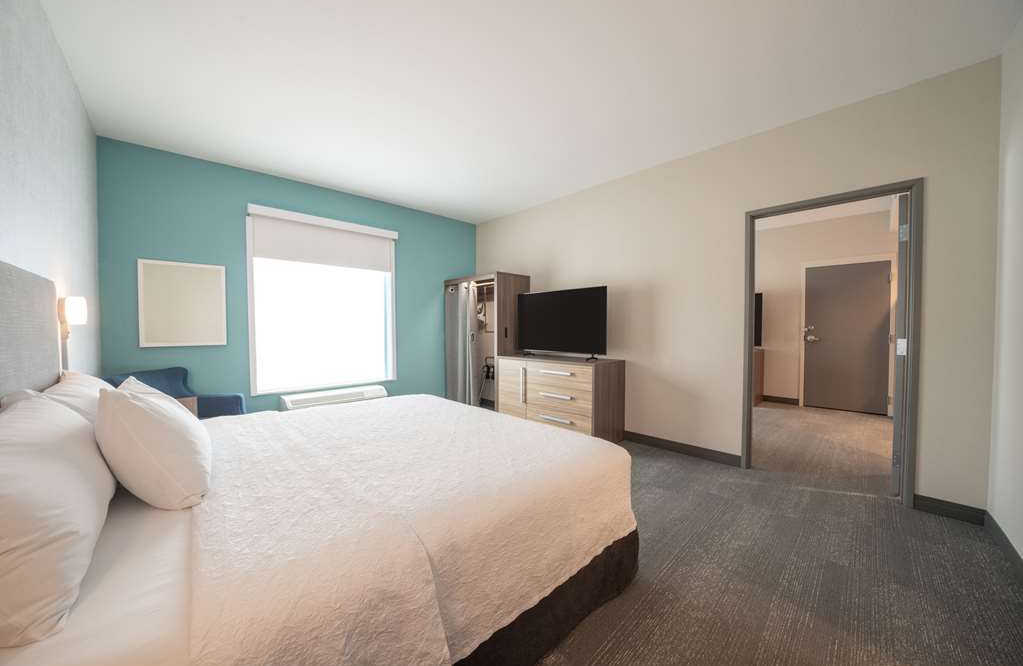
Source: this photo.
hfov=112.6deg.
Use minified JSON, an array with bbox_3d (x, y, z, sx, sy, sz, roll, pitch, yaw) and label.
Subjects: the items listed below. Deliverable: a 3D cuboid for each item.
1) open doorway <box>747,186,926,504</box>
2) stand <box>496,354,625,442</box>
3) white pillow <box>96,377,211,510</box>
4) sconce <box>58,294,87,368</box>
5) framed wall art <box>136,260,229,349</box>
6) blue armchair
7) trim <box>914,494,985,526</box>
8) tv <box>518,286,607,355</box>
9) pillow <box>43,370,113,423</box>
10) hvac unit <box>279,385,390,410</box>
[{"bbox_3d":[2.431,0.077,2.680,1.000,2.210,0.160,1,2,44],"label":"open doorway"},{"bbox_3d":[0.550,0.730,3.968,1.320,0.865,0.640,1,2,44],"label":"stand"},{"bbox_3d":[-1.402,0.396,1.354,0.540,0.500,0.220,1,30,45],"label":"white pillow"},{"bbox_3d":[-2.489,0.003,1.942,0.120,0.410,0.120,-1,2,-45],"label":"sconce"},{"bbox_3d":[-3.130,-0.273,3.272,0.610,0.800,0.035,-1,2,-40],"label":"framed wall art"},{"bbox_3d":[-2.810,0.751,2.880,0.720,0.860,0.750,0,1,-8],"label":"blue armchair"},{"bbox_3d":[2.834,1.152,2.212,0.290,0.100,0.018,1,2,44],"label":"trim"},{"bbox_3d":[0.552,-0.120,4.004,1.250,0.740,0.090,1,2,44],"label":"tv"},{"bbox_3d":[-1.967,0.419,1.580,0.800,0.460,0.210,1,24,45],"label":"pillow"},{"bbox_3d":[-2.060,0.908,4.036,1.080,0.420,0.270,-1,2,-40],"label":"hvac unit"}]

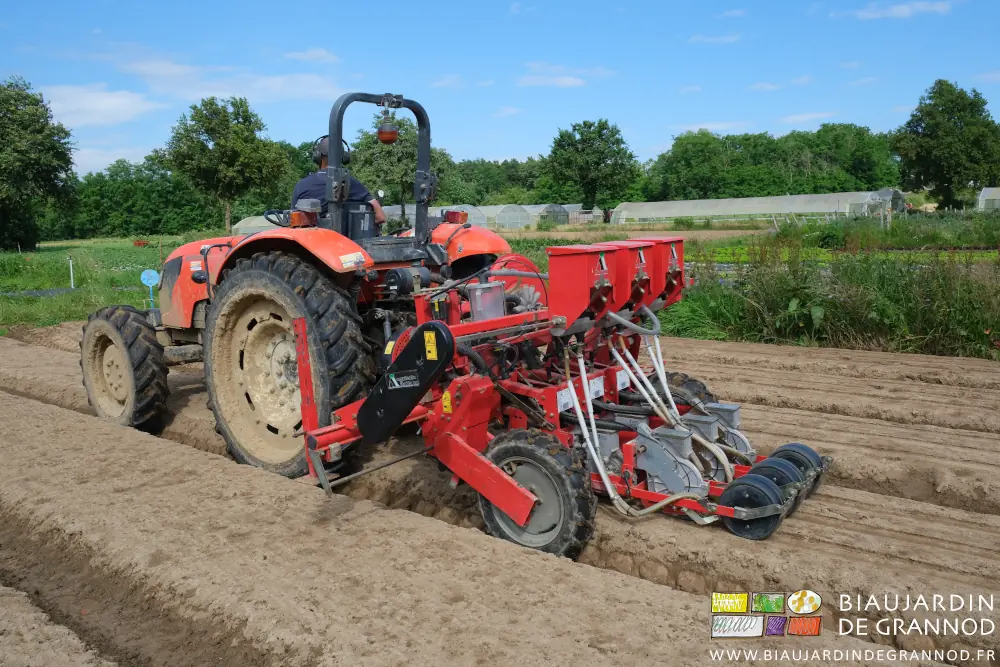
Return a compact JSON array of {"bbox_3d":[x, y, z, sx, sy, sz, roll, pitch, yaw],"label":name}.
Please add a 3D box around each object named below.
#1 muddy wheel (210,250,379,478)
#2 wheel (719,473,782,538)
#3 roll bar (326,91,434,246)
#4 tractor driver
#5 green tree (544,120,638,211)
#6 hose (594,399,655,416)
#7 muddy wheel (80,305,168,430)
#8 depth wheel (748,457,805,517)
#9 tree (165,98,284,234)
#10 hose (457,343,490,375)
[{"bbox_3d":[-1.359,0.249,4.660,1.490,1.490,0.290,5,10,37],"label":"muddy wheel"},{"bbox_3d":[1.115,0.769,3.315,0.275,0.275,0.105,8,13,38],"label":"wheel"},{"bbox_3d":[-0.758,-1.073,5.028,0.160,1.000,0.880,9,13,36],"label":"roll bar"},{"bbox_3d":[-1.283,-0.770,5.481,0.600,1.280,0.780,-8,10,-38],"label":"tractor driver"},{"bbox_3d":[12.948,-22.957,105.000,12.878,14.278,12.621,-1,8,0],"label":"green tree"},{"bbox_3d":[0.667,0.400,4.014,0.440,0.085,0.060,8,13,38],"label":"hose"},{"bbox_3d":[-2.945,0.286,5.870,1.020,1.020,0.250,8,13,37],"label":"muddy wheel"},{"bbox_3d":[1.334,0.743,3.620,0.285,0.285,0.100,5,11,37],"label":"depth wheel"},{"bbox_3d":[-21.148,-13.029,58.000,9.279,10.593,9.093,-1,8,0],"label":"tree"},{"bbox_3d":[-0.139,0.127,3.800,0.170,0.160,0.090,5,10,37],"label":"hose"}]

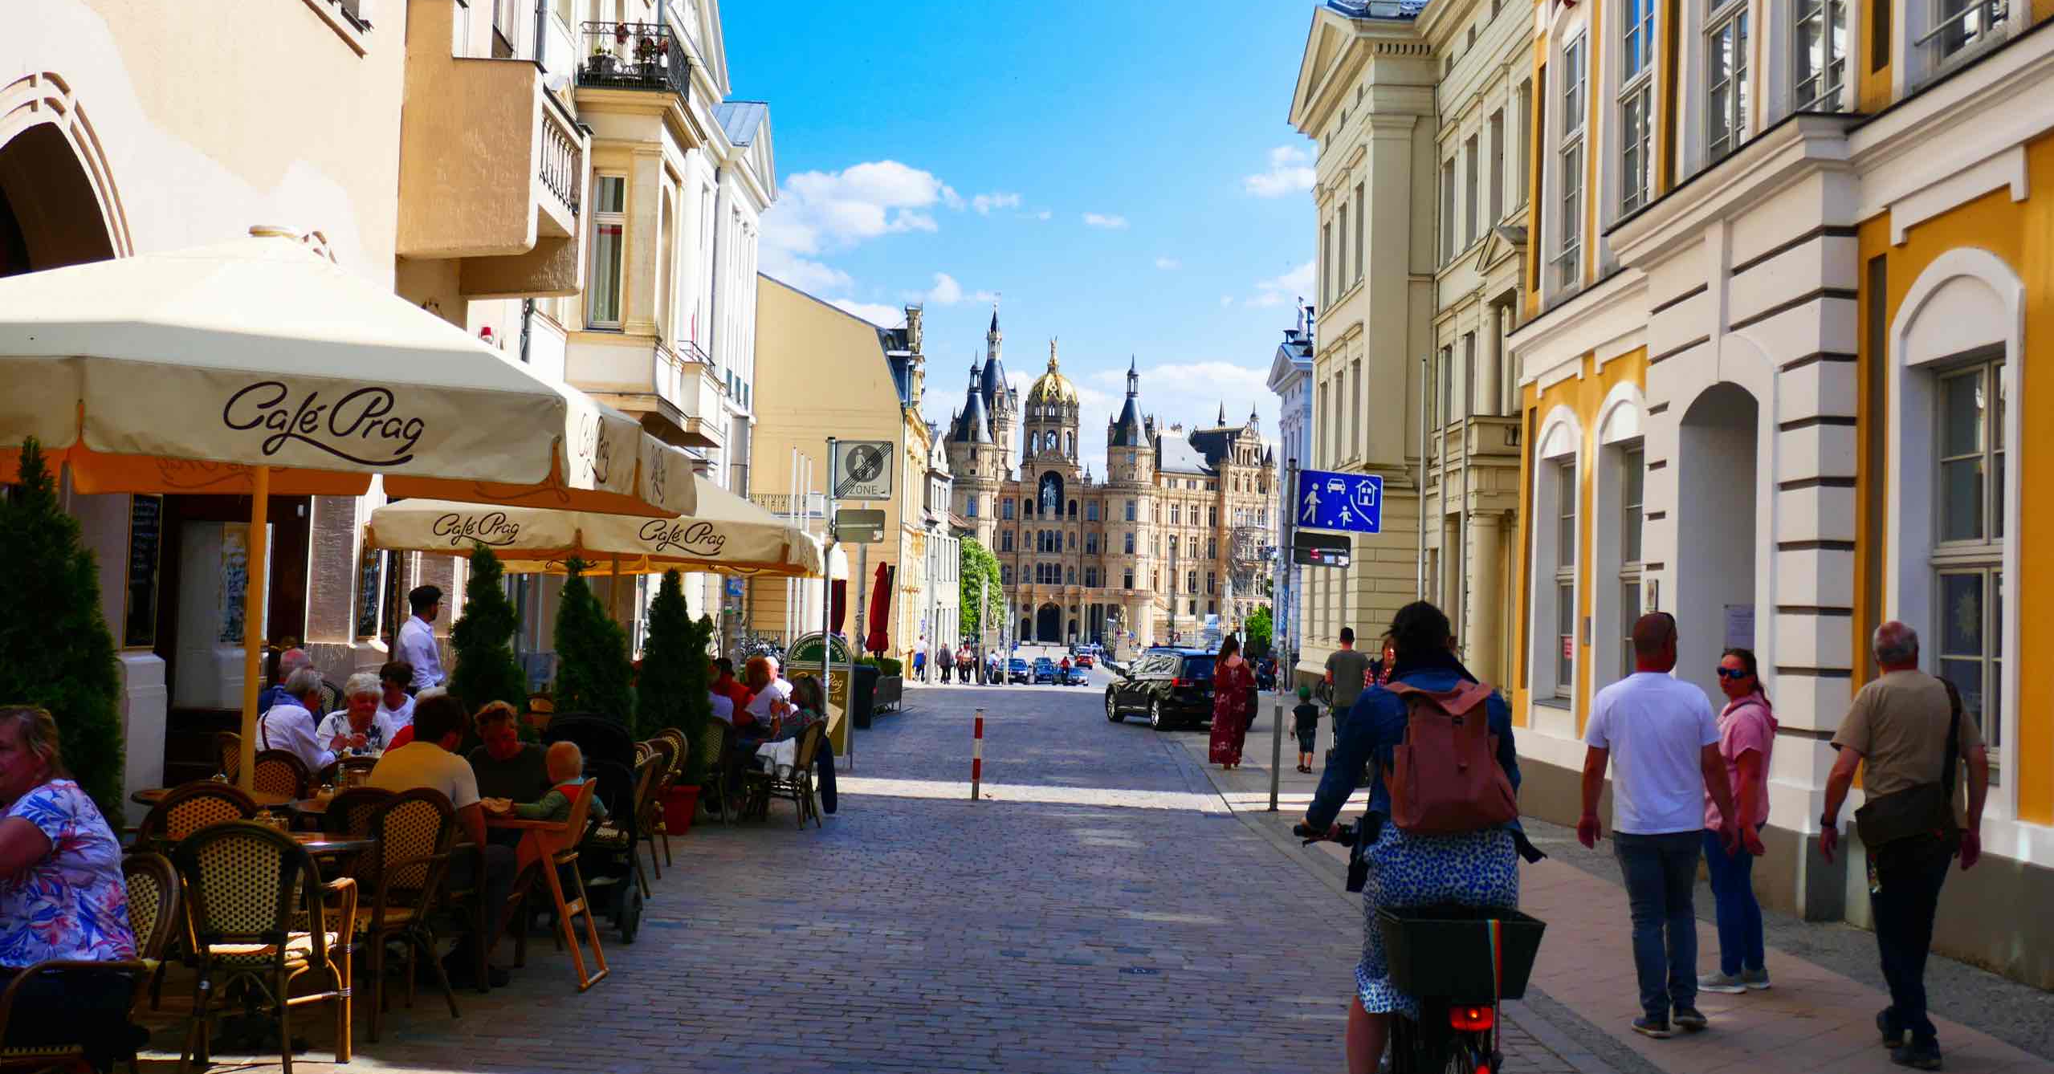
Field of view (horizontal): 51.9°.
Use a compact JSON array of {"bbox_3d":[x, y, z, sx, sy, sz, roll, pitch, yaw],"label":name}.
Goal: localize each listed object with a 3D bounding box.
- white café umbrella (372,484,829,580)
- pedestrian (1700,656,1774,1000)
[{"bbox_3d":[-3.716,0.740,19.081,3.400,3.250,3.400,2,-3,-1],"label":"white café umbrella"},{"bbox_3d":[3.407,1.354,10.155,0.380,1.660,0.460,2,-3,-7],"label":"pedestrian"}]

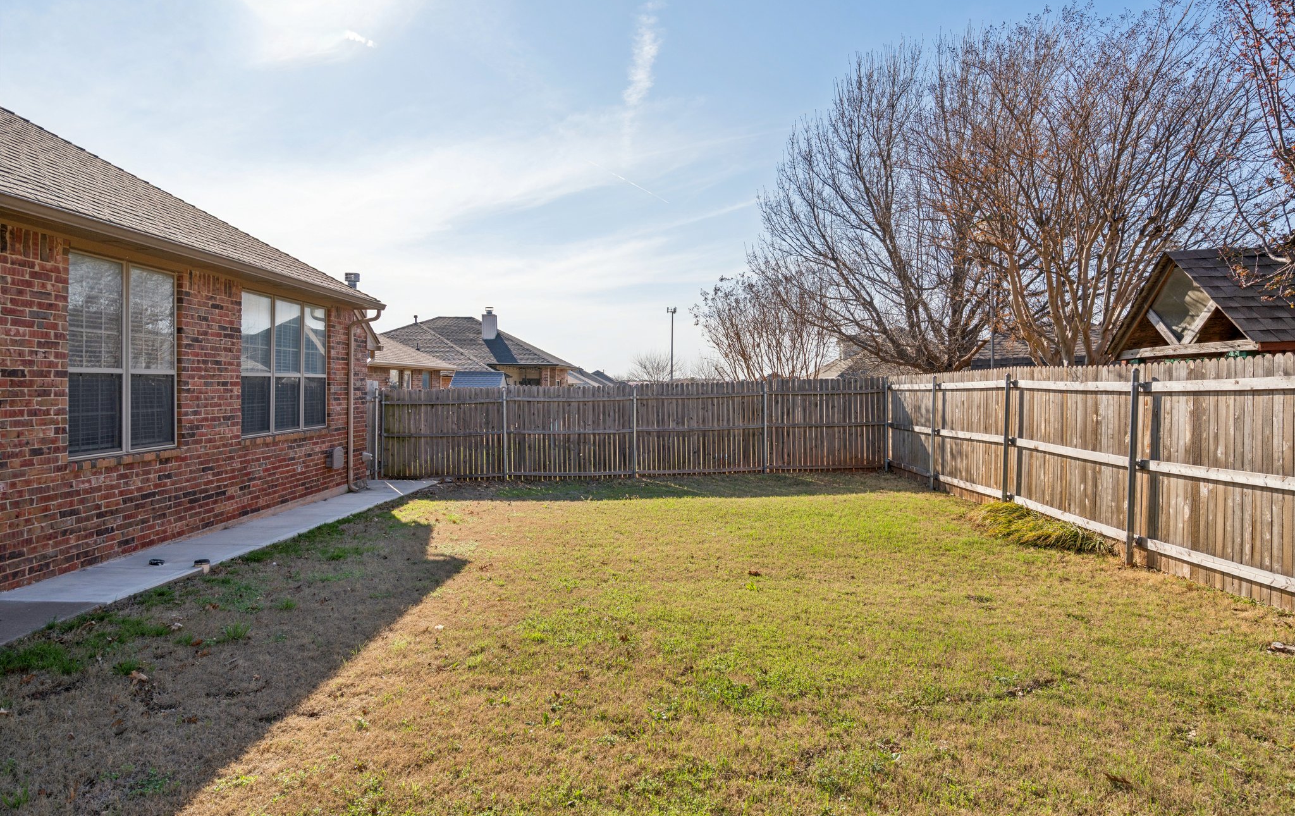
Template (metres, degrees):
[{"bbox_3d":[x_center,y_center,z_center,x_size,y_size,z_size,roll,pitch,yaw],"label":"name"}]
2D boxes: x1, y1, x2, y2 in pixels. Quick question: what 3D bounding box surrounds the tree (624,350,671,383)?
[{"bbox_3d":[0.100,-2.000,55.000,3.600,4.500,3.500,0,2,0],"label":"tree"}]

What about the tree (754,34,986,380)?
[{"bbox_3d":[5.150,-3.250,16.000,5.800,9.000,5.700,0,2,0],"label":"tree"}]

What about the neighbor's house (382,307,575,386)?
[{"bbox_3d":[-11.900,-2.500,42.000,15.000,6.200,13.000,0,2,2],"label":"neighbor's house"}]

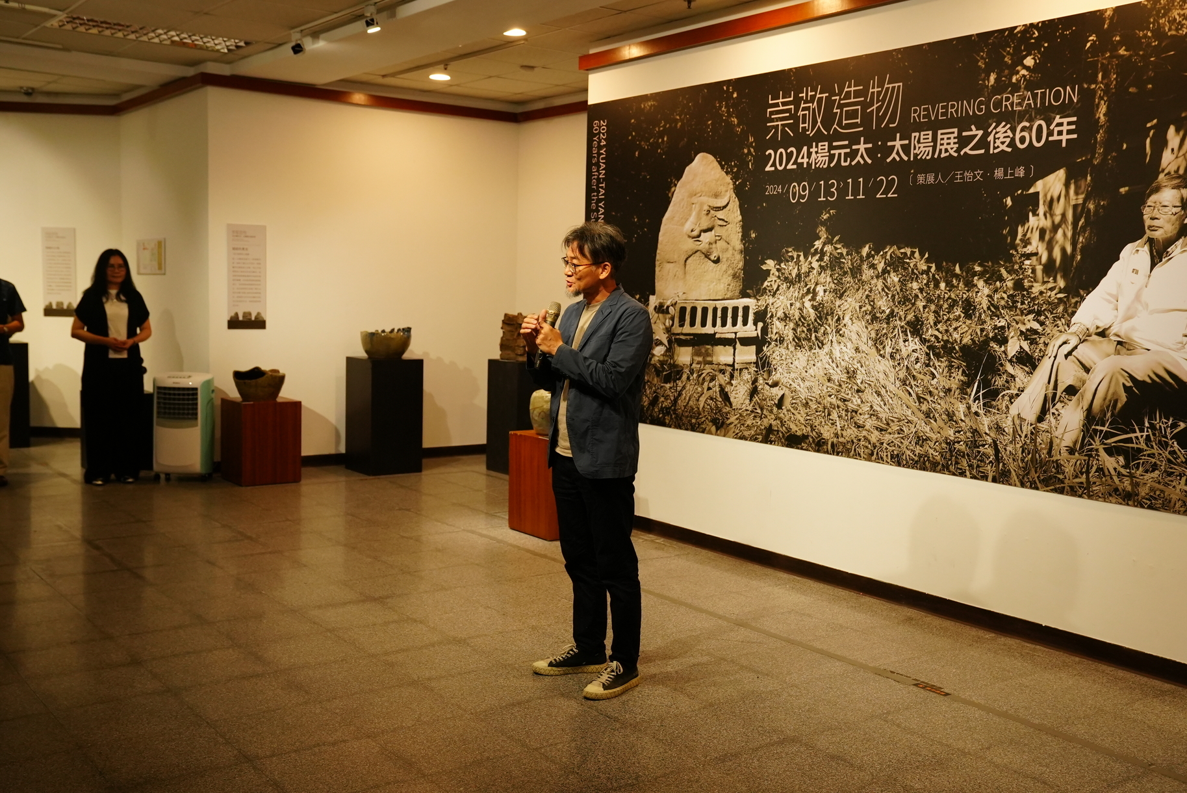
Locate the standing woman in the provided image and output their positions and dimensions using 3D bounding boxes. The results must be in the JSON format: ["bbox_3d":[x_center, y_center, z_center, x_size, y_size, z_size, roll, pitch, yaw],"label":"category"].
[{"bbox_3d":[-3.548,-0.225,8.988,0.580,1.690,0.340,-1,6,-23],"label":"standing woman"}]

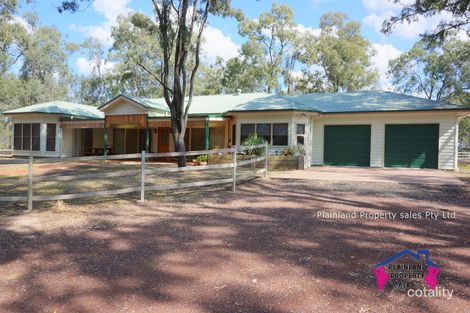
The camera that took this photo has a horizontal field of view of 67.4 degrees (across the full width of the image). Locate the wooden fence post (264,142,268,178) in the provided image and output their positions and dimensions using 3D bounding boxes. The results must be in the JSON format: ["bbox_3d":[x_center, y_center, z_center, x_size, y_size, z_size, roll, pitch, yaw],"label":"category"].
[{"bbox_3d":[1.075,0.110,12.100,0.090,1.230,0.090,1,0,22],"label":"wooden fence post"}]

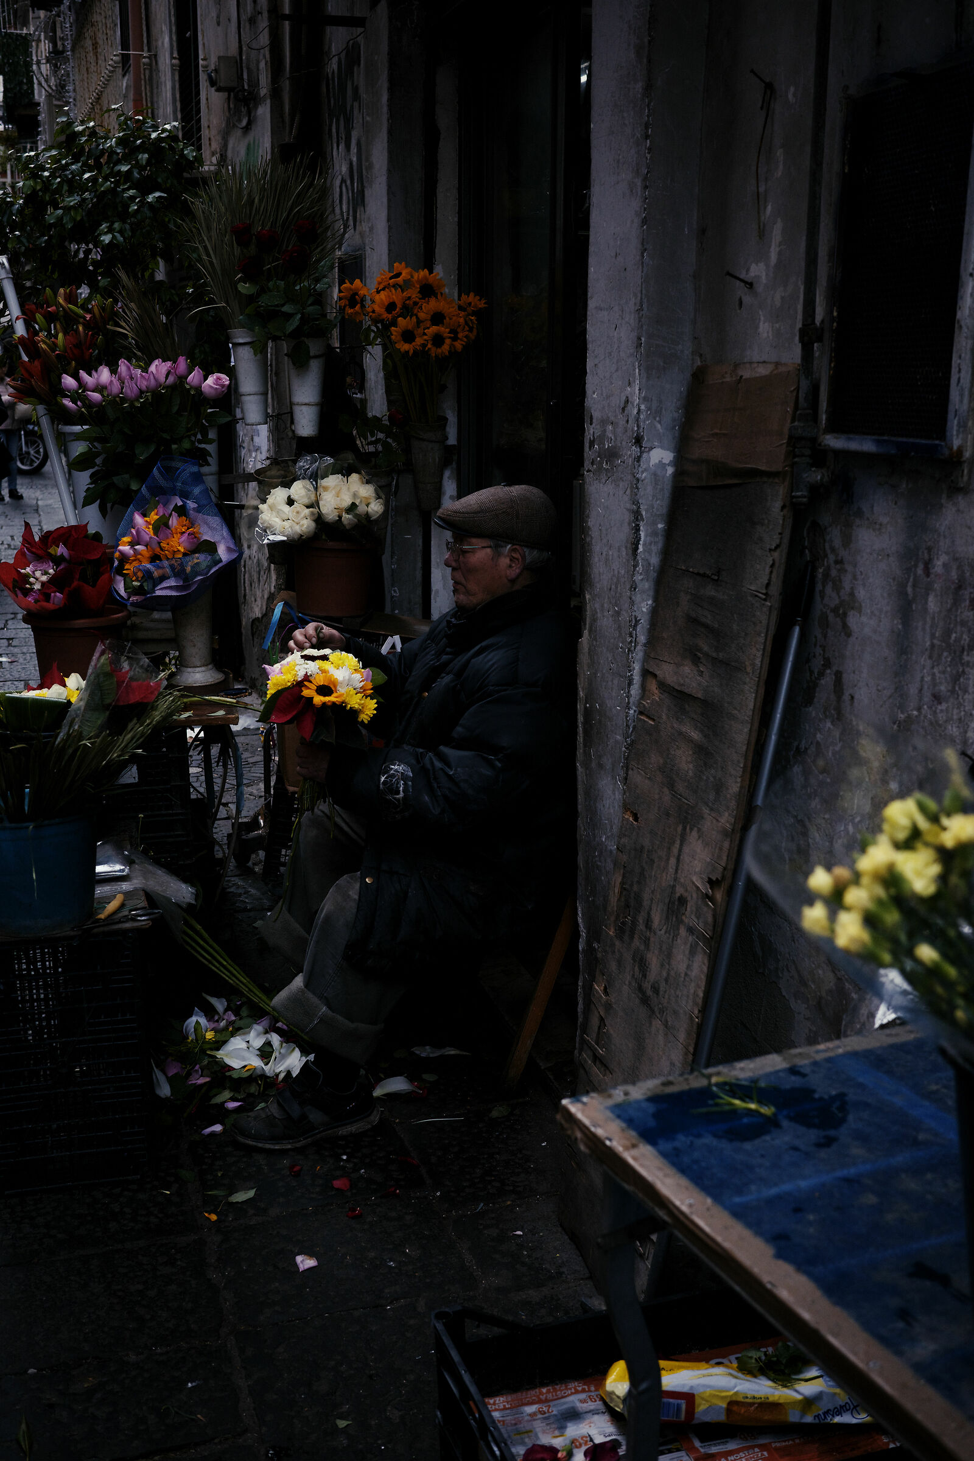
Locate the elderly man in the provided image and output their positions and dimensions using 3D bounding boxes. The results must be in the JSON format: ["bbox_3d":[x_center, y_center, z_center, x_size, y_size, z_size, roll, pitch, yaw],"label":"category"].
[{"bbox_3d":[-0.195,0.133,3.311,0.730,1.250,0.600,-4,16,-15],"label":"elderly man"}]

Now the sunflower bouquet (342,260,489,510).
[{"bbox_3d":[-0.168,-0.772,3.679,0.320,0.523,0.270,8,18,26],"label":"sunflower bouquet"}]

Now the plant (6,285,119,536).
[{"bbox_3d":[-1.071,-0.785,4.144,0.300,0.658,0.300,-4,16,-16],"label":"plant"}]

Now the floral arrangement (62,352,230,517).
[{"bbox_3d":[-0.831,-0.702,3.959,0.390,0.377,0.330,5,17,17],"label":"floral arrangement"}]

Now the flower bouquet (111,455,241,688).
[{"bbox_3d":[-0.695,-0.353,3.642,0.270,0.508,0.250,4,16,14],"label":"flower bouquet"}]

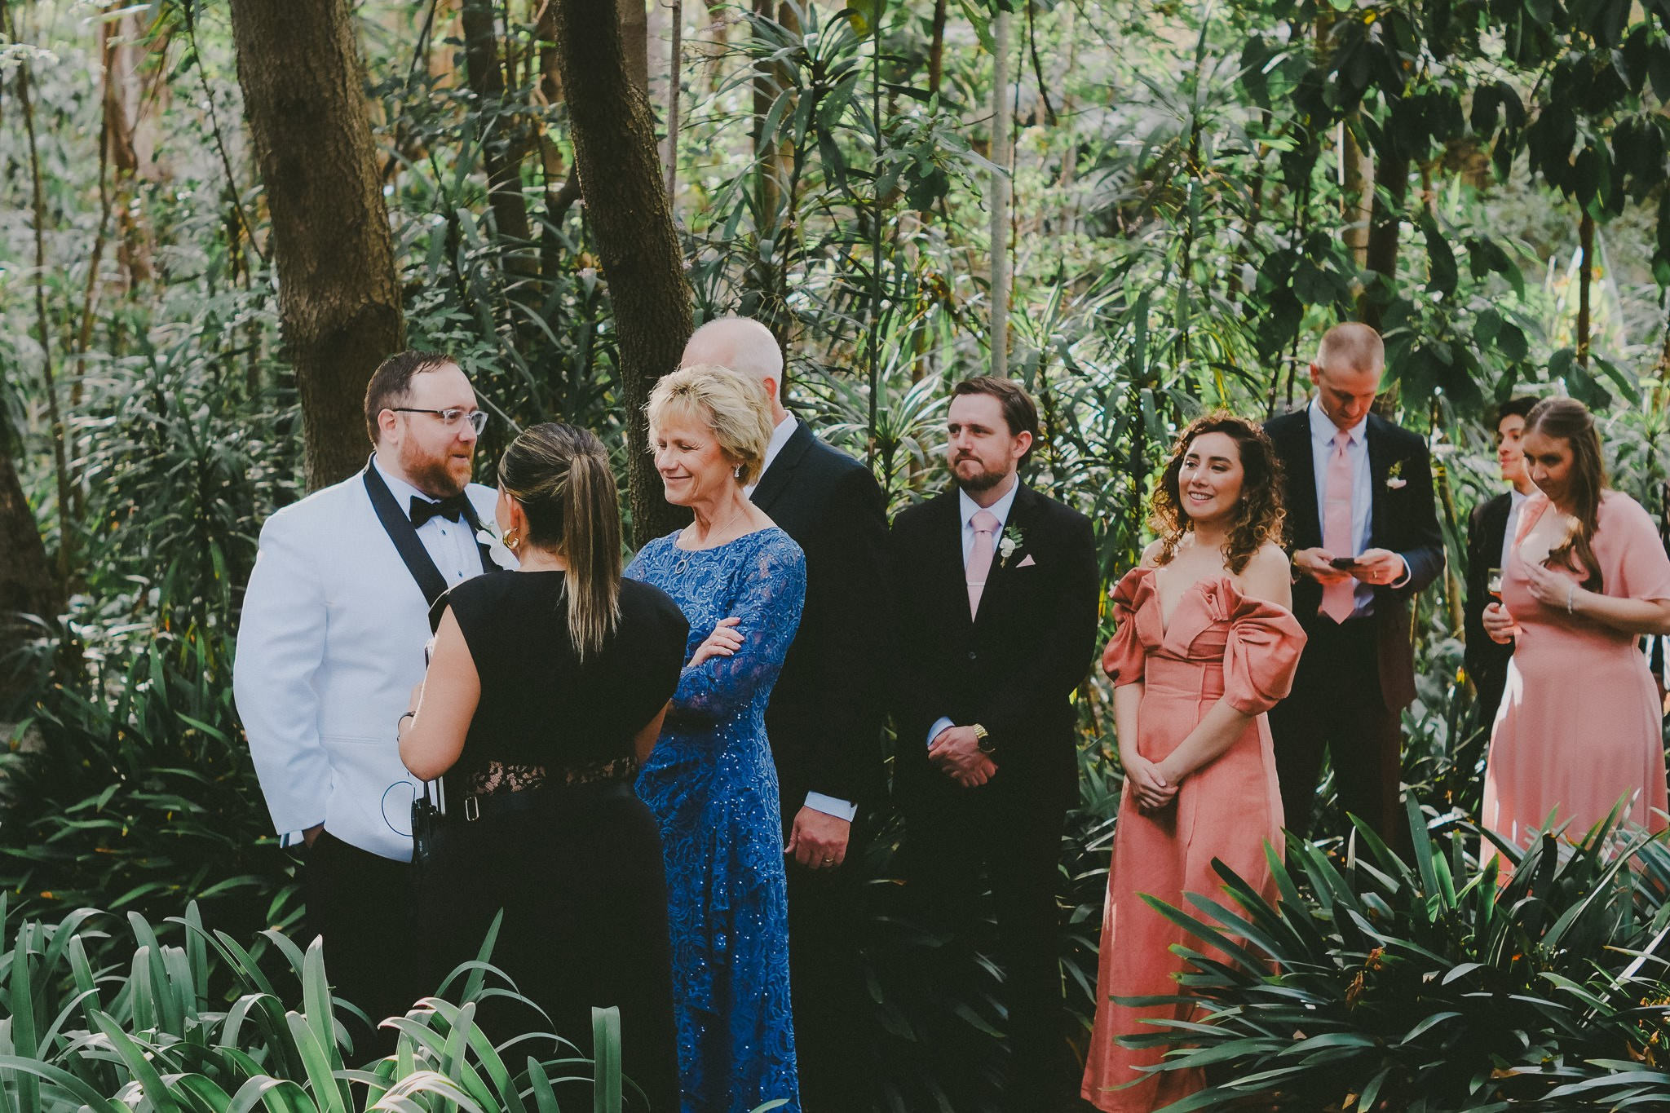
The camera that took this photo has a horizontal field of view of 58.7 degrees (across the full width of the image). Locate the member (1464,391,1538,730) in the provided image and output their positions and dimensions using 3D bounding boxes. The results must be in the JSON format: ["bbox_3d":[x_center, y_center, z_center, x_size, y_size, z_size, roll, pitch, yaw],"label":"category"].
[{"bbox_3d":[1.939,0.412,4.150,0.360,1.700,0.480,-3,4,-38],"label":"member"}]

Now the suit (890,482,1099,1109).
[{"bbox_3d":[0.347,0.590,3.220,0.500,1.500,0.330,2,4,26],"label":"suit"}]

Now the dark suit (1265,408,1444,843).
[{"bbox_3d":[1.283,0.413,3.680,0.520,1.550,0.400,2,4,28],"label":"dark suit"}]

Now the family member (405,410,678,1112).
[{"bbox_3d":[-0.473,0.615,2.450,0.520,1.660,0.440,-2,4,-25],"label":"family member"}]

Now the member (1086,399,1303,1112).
[{"bbox_3d":[0.806,0.515,3.330,0.500,1.650,0.420,3,5,43],"label":"member"}]

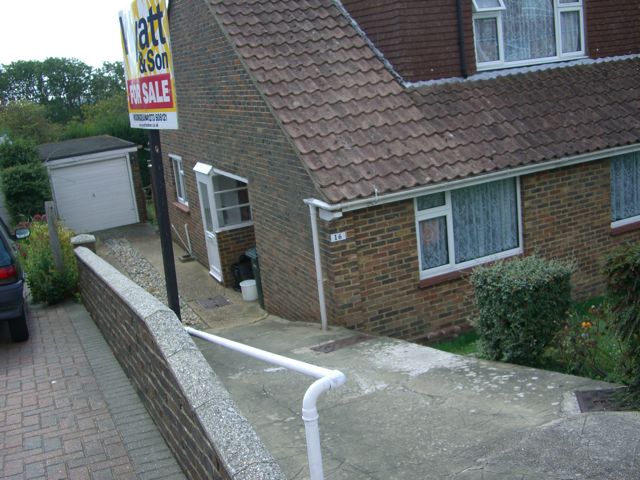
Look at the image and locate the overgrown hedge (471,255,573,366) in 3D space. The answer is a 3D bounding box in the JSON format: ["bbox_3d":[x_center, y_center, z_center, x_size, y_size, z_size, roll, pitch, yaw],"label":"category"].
[{"bbox_3d":[2.265,0.741,7.865,0.760,0.940,0.760,-13,15,-22],"label":"overgrown hedge"}]

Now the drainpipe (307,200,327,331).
[{"bbox_3d":[-0.013,0.367,8.910,0.080,1.685,0.080,-13,15,-22],"label":"drainpipe"}]

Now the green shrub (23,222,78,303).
[{"bbox_3d":[-3.227,0.256,8.350,0.580,0.840,0.700,-13,15,-22],"label":"green shrub"}]

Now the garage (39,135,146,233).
[{"bbox_3d":[-7.535,-1.846,22.376,2.650,2.350,5.500,-13,15,-22],"label":"garage"}]

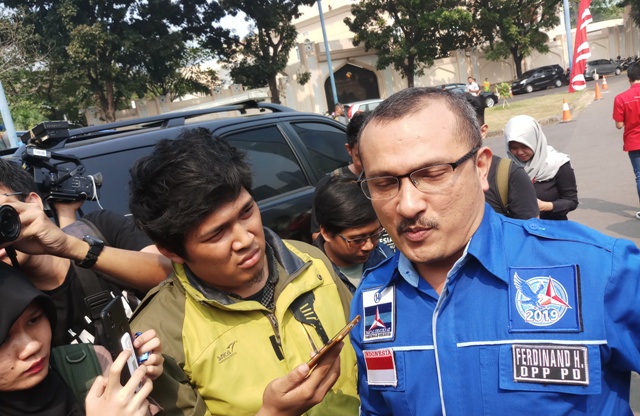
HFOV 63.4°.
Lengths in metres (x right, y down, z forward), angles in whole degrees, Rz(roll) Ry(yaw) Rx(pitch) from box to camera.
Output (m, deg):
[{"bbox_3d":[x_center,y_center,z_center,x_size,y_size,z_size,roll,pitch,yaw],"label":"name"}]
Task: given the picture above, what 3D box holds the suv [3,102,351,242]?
[{"bbox_3d":[-0.601,-0.004,4.497,1.850,1.760,4.600,0,14,42],"label":"suv"}]

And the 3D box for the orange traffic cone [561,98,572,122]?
[{"bbox_3d":[7.245,-2.895,15.216,0.380,0.700,0.380,-10,11,0],"label":"orange traffic cone"}]

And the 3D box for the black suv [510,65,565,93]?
[{"bbox_3d":[16.937,-9.940,40.313,4.200,1.690,1.670,-13,11,-15],"label":"black suv"}]

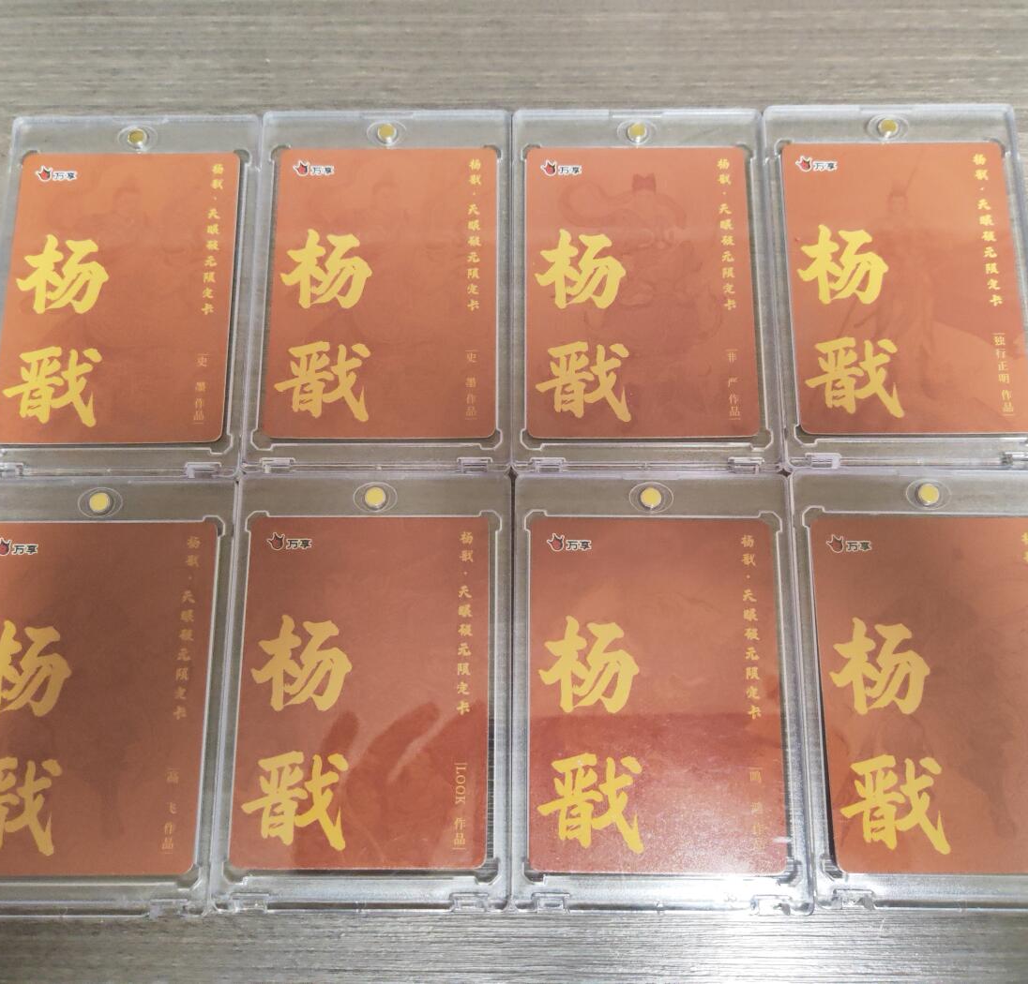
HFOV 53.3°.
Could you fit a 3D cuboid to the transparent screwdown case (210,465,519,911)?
[{"bbox_3d":[-0.036,0.048,0.260,0.072,0.007,0.108,0,76,1],"label":"transparent screwdown case"}]

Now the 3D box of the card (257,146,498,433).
[{"bbox_3d":[-0.036,-0.057,0.286,0.063,0.001,0.088,0,76,1],"label":"card"}]

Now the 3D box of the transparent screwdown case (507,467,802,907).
[{"bbox_3d":[0.035,0.048,0.260,0.072,0.007,0.108,0,76,1],"label":"transparent screwdown case"}]

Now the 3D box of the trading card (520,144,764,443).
[{"bbox_3d":[0.035,-0.057,0.286,0.063,0.001,0.088,0,76,1],"label":"trading card"}]

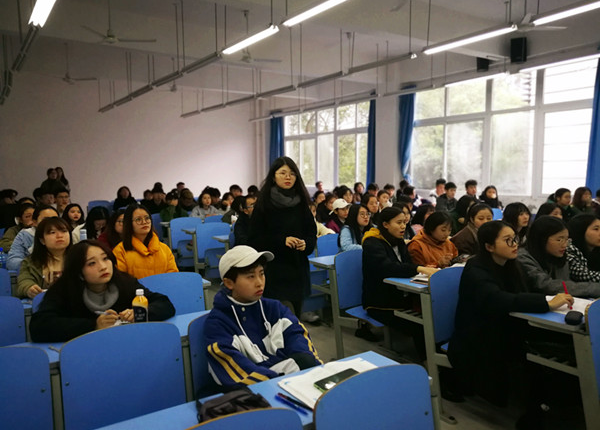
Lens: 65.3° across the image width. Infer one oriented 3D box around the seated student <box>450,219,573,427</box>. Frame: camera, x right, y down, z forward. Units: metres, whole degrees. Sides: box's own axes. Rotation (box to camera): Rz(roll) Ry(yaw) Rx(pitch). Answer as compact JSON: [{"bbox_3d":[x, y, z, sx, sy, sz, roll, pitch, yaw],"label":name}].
[{"bbox_3d":[1.218,0.644,2.777,0.500,1.200,0.750,-4,7,-35],"label":"seated student"}]

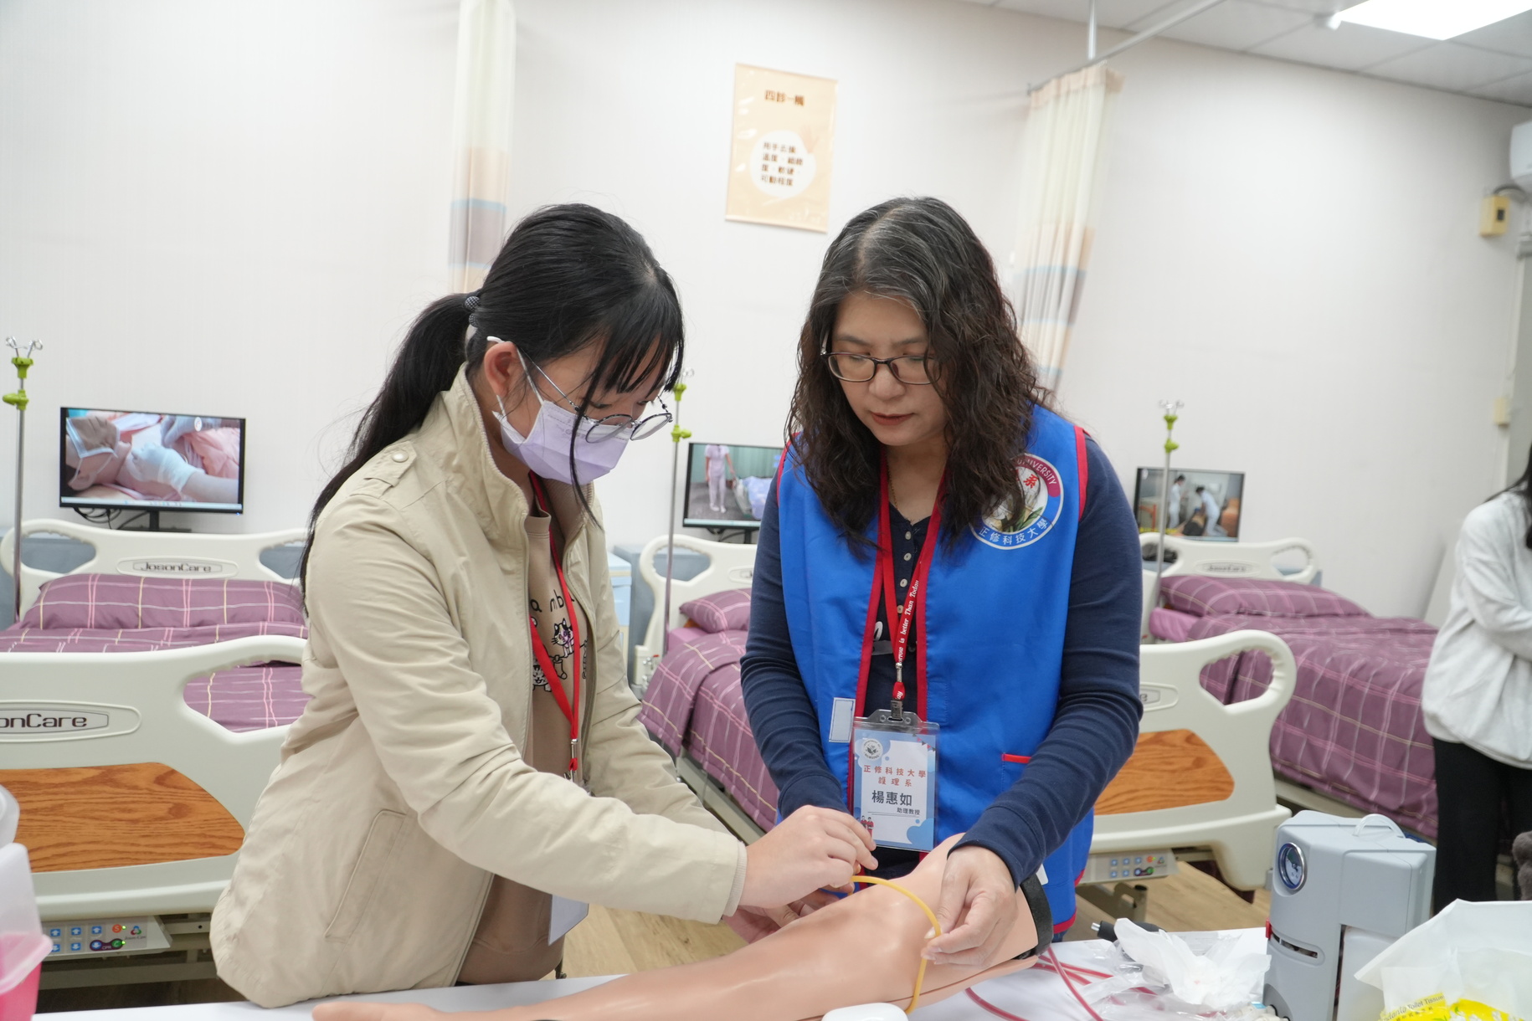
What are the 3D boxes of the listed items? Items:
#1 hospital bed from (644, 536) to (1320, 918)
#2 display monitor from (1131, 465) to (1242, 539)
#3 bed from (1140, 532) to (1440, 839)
[{"bbox_3d":[0.333,0.634,3.237,0.985,0.943,2.030,2,4,-21],"label":"hospital bed"},{"bbox_3d":[1.817,-0.007,4.975,0.541,0.330,0.070,2,4,-17],"label":"display monitor"},{"bbox_3d":[2.176,0.676,3.860,0.985,1.004,2.030,2,4,-19],"label":"bed"}]

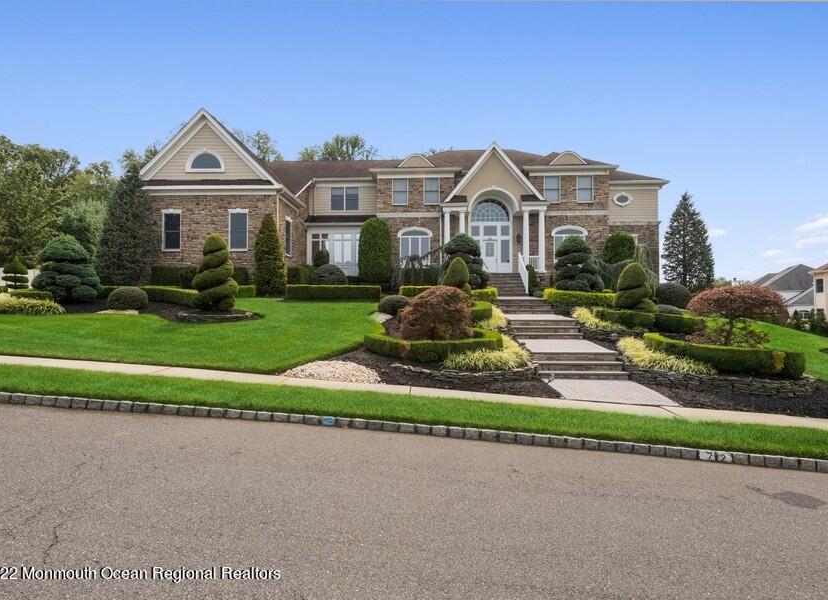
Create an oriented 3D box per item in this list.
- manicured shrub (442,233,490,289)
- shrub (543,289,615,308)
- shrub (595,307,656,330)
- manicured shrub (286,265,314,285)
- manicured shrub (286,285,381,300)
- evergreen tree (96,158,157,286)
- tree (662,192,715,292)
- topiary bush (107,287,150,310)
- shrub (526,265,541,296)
[{"bbox_3d":[2.261,-1.529,18.300,2.050,2.760,2.050,0,1,0],"label":"manicured shrub"},{"bbox_3d":[6.308,-0.086,16.200,2.800,0.670,0.650,0,1,0],"label":"shrub"},{"bbox_3d":[6.818,0.588,13.700,2.000,0.690,0.850,0,1,0],"label":"shrub"},{"bbox_3d":[-5.875,-1.087,22.000,1.450,1.500,1.350,0,1,0],"label":"manicured shrub"},{"bbox_3d":[-3.629,-0.337,19.100,4.290,0.660,0.850,0,0,3],"label":"manicured shrub"},{"bbox_3d":[-13.056,-3.406,19.300,2.260,6.220,2.260,0,0,3],"label":"evergreen tree"},{"bbox_3d":[16.176,-3.206,25.000,2.620,6.240,2.620,0,0,3],"label":"tree"},{"bbox_3d":[-10.700,-0.037,15.900,1.270,0.900,1.270,0,0,3],"label":"topiary bush"},{"bbox_3d":[6.102,-0.996,21.700,0.690,1.630,0.690,0,0,3],"label":"shrub"}]

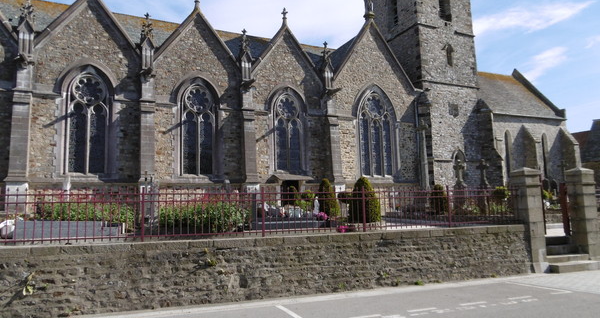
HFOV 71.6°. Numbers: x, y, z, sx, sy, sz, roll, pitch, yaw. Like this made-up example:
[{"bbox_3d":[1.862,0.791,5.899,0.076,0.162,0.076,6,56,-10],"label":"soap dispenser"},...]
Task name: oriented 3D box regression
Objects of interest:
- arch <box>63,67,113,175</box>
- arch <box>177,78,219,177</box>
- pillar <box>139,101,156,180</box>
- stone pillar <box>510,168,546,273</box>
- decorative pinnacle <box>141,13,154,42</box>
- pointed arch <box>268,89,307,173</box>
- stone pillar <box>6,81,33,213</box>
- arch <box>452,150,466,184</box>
[{"bbox_3d":[-9.045,-1.628,17.782,1.782,4.576,0.500,2,-7,-26],"label":"arch"},{"bbox_3d":[-4.853,-1.478,19.793,1.958,4.618,0.500,2,-7,-26],"label":"arch"},{"bbox_3d":[-6.704,-0.834,18.288,0.637,3.340,0.650,2,-7,-26],"label":"pillar"},{"bbox_3d":[5.451,1.452,9.925,0.480,2.390,0.450,1,-7,-18],"label":"stone pillar"},{"bbox_3d":[-7.015,-6.039,19.134,0.462,1.160,0.462,2,-7,-26],"label":"decorative pinnacle"},{"bbox_3d":[-0.646,-1.421,21.823,2.072,4.462,0.500,2,-7,-26],"label":"pointed arch"},{"bbox_3d":[-11.690,-0.468,17.451,0.756,5.475,0.800,2,-8,-26],"label":"stone pillar"},{"bbox_3d":[10.699,0.589,28.224,1.291,2.376,0.400,2,-8,-26],"label":"arch"}]

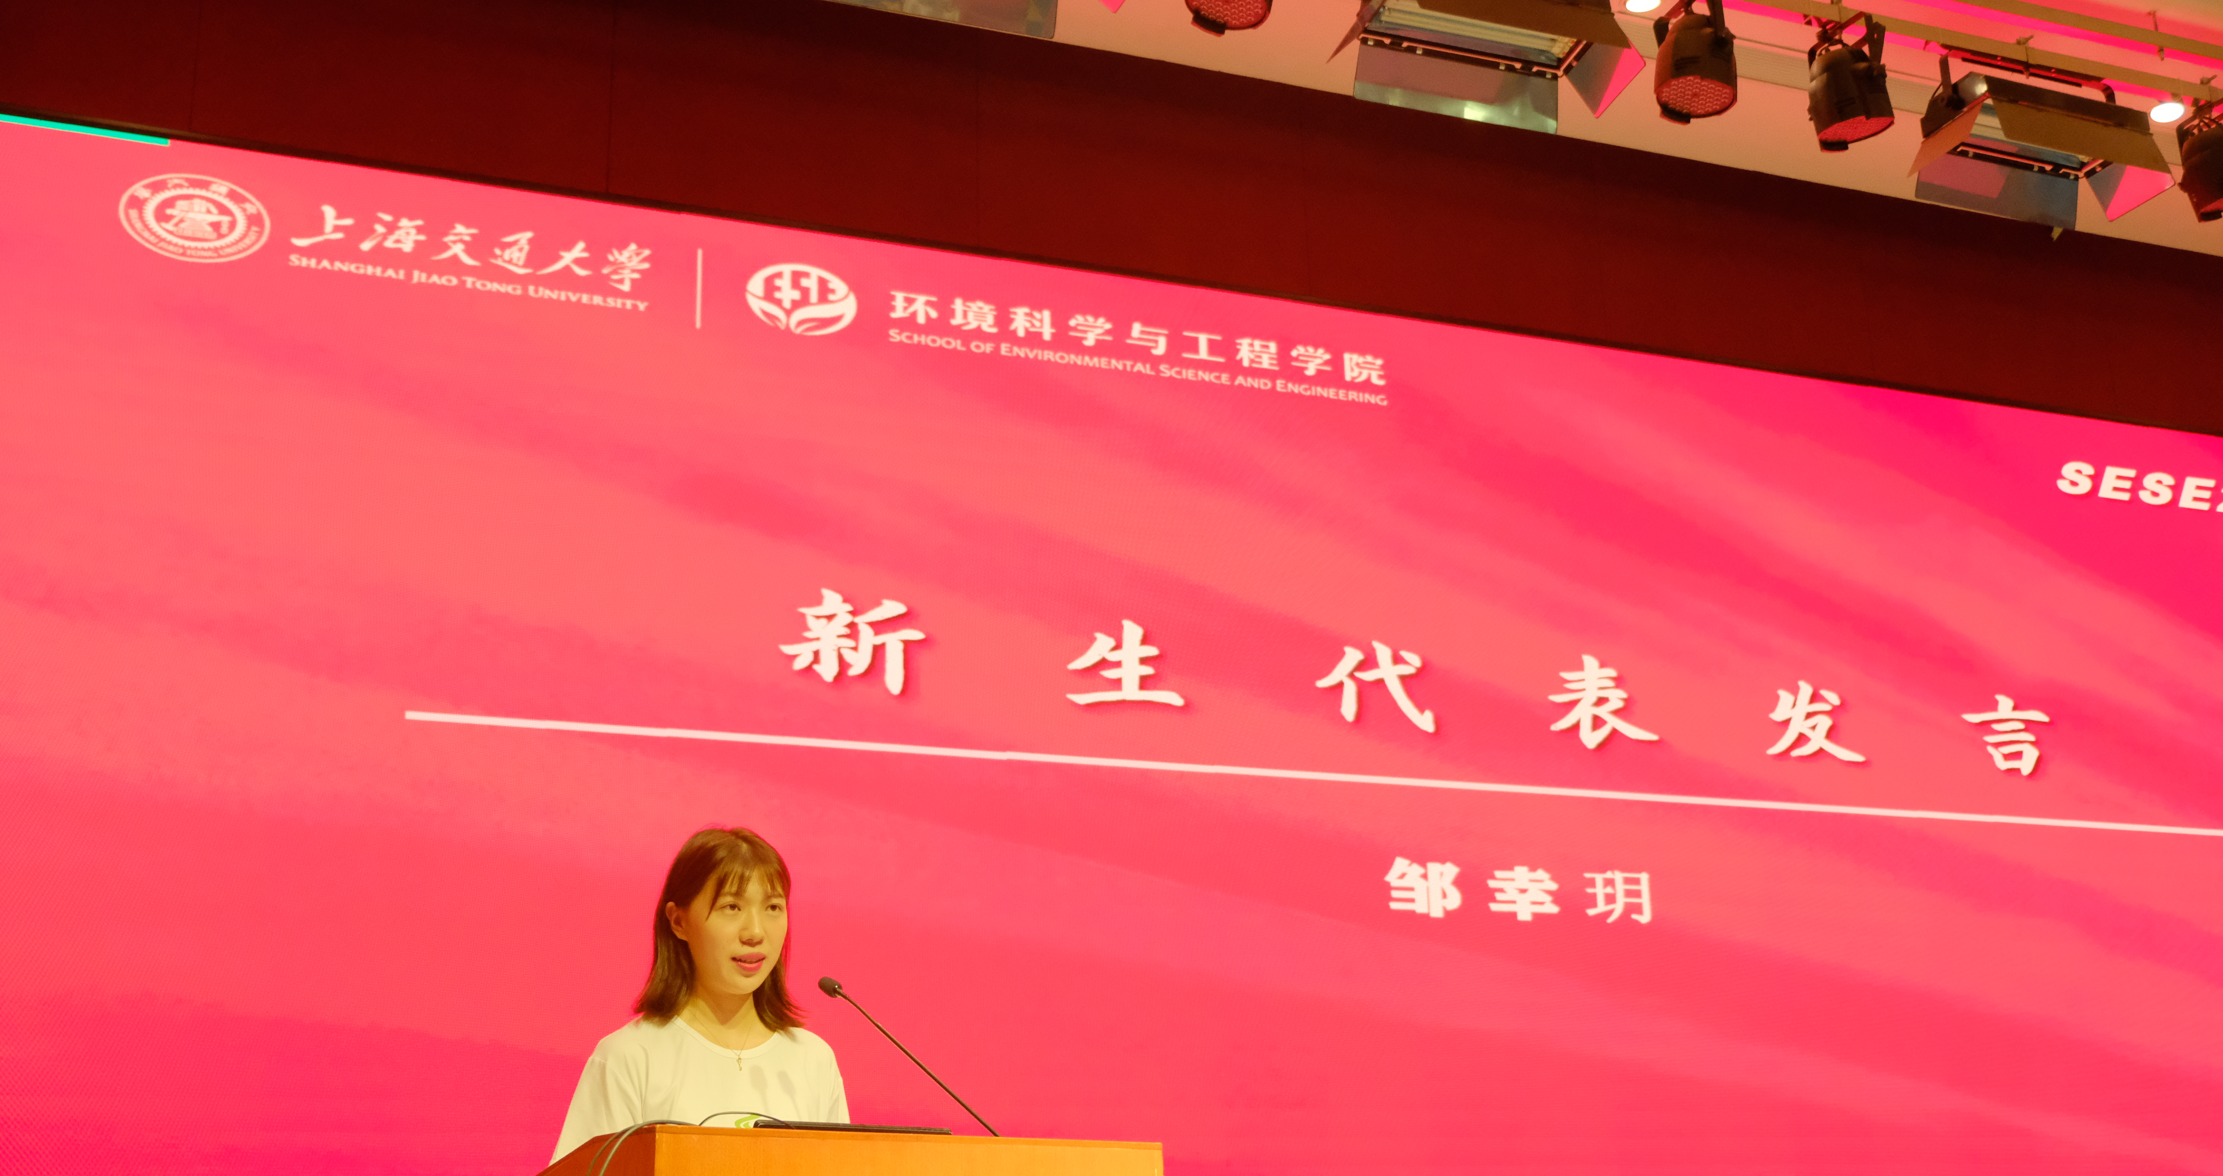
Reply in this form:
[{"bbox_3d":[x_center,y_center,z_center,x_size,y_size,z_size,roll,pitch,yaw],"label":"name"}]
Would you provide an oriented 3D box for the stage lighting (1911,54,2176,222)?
[{"bbox_3d":[2.647,-1.315,6.707,0.790,0.350,0.350,5,-18,-22],"label":"stage lighting"}]

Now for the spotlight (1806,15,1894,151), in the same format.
[{"bbox_3d":[2.034,-1.395,6.472,0.225,0.310,0.245,-3,-15,-24],"label":"spotlight"}]

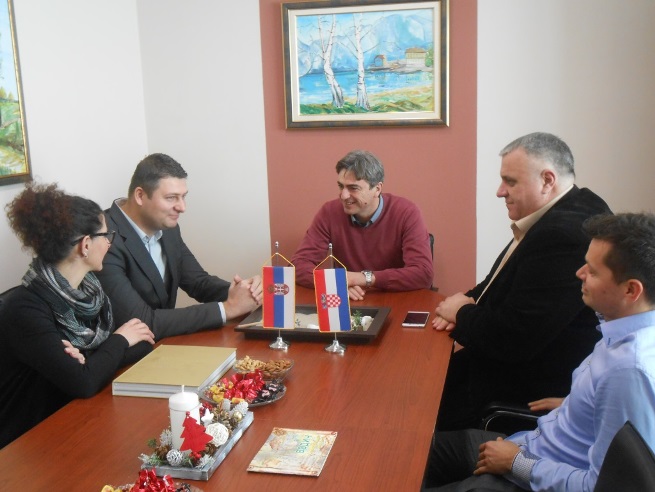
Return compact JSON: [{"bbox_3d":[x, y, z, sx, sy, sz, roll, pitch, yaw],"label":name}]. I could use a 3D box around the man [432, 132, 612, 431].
[{"bbox_3d":[0.602,0.347,2.177,0.710,1.370,0.630,2,11,19],"label":"man"}]

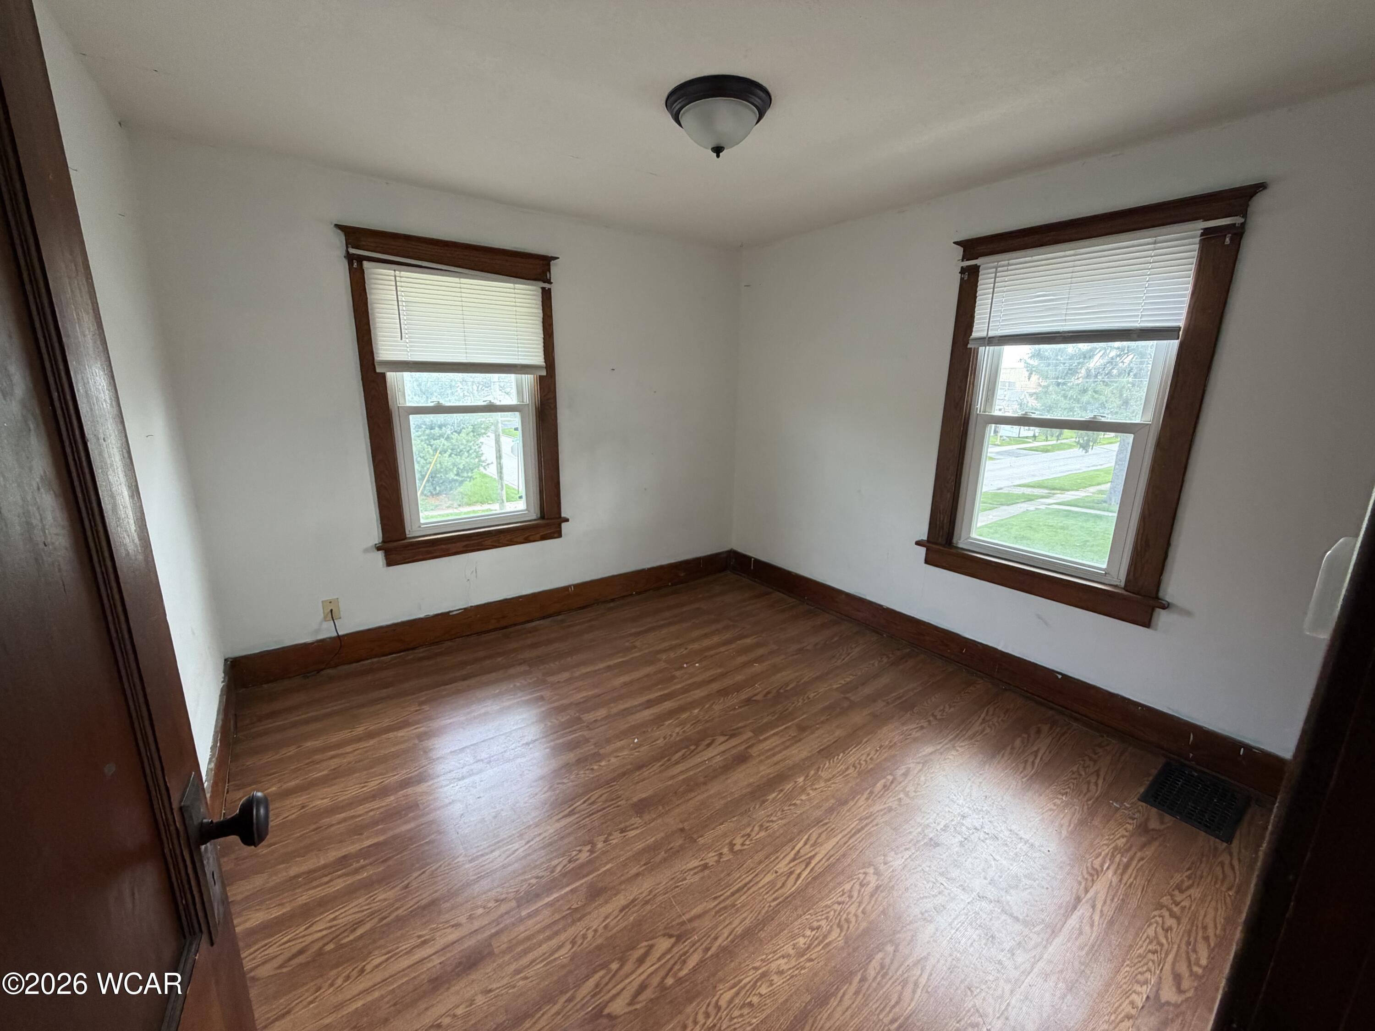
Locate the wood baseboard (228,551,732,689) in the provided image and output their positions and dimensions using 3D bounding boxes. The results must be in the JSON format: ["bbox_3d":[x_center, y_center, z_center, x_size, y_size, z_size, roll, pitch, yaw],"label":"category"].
[{"bbox_3d":[-0.916,0.557,3.578,3.139,0.178,0.025,-9,17,-35],"label":"wood baseboard"}]

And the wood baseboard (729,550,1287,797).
[{"bbox_3d":[1.304,0.670,3.248,0.025,0.178,3.172,-9,17,-35],"label":"wood baseboard"}]

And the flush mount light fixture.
[{"bbox_3d":[0.106,-1.331,1.925,0.362,0.169,0.362,1,14,0],"label":"flush mount light fixture"}]

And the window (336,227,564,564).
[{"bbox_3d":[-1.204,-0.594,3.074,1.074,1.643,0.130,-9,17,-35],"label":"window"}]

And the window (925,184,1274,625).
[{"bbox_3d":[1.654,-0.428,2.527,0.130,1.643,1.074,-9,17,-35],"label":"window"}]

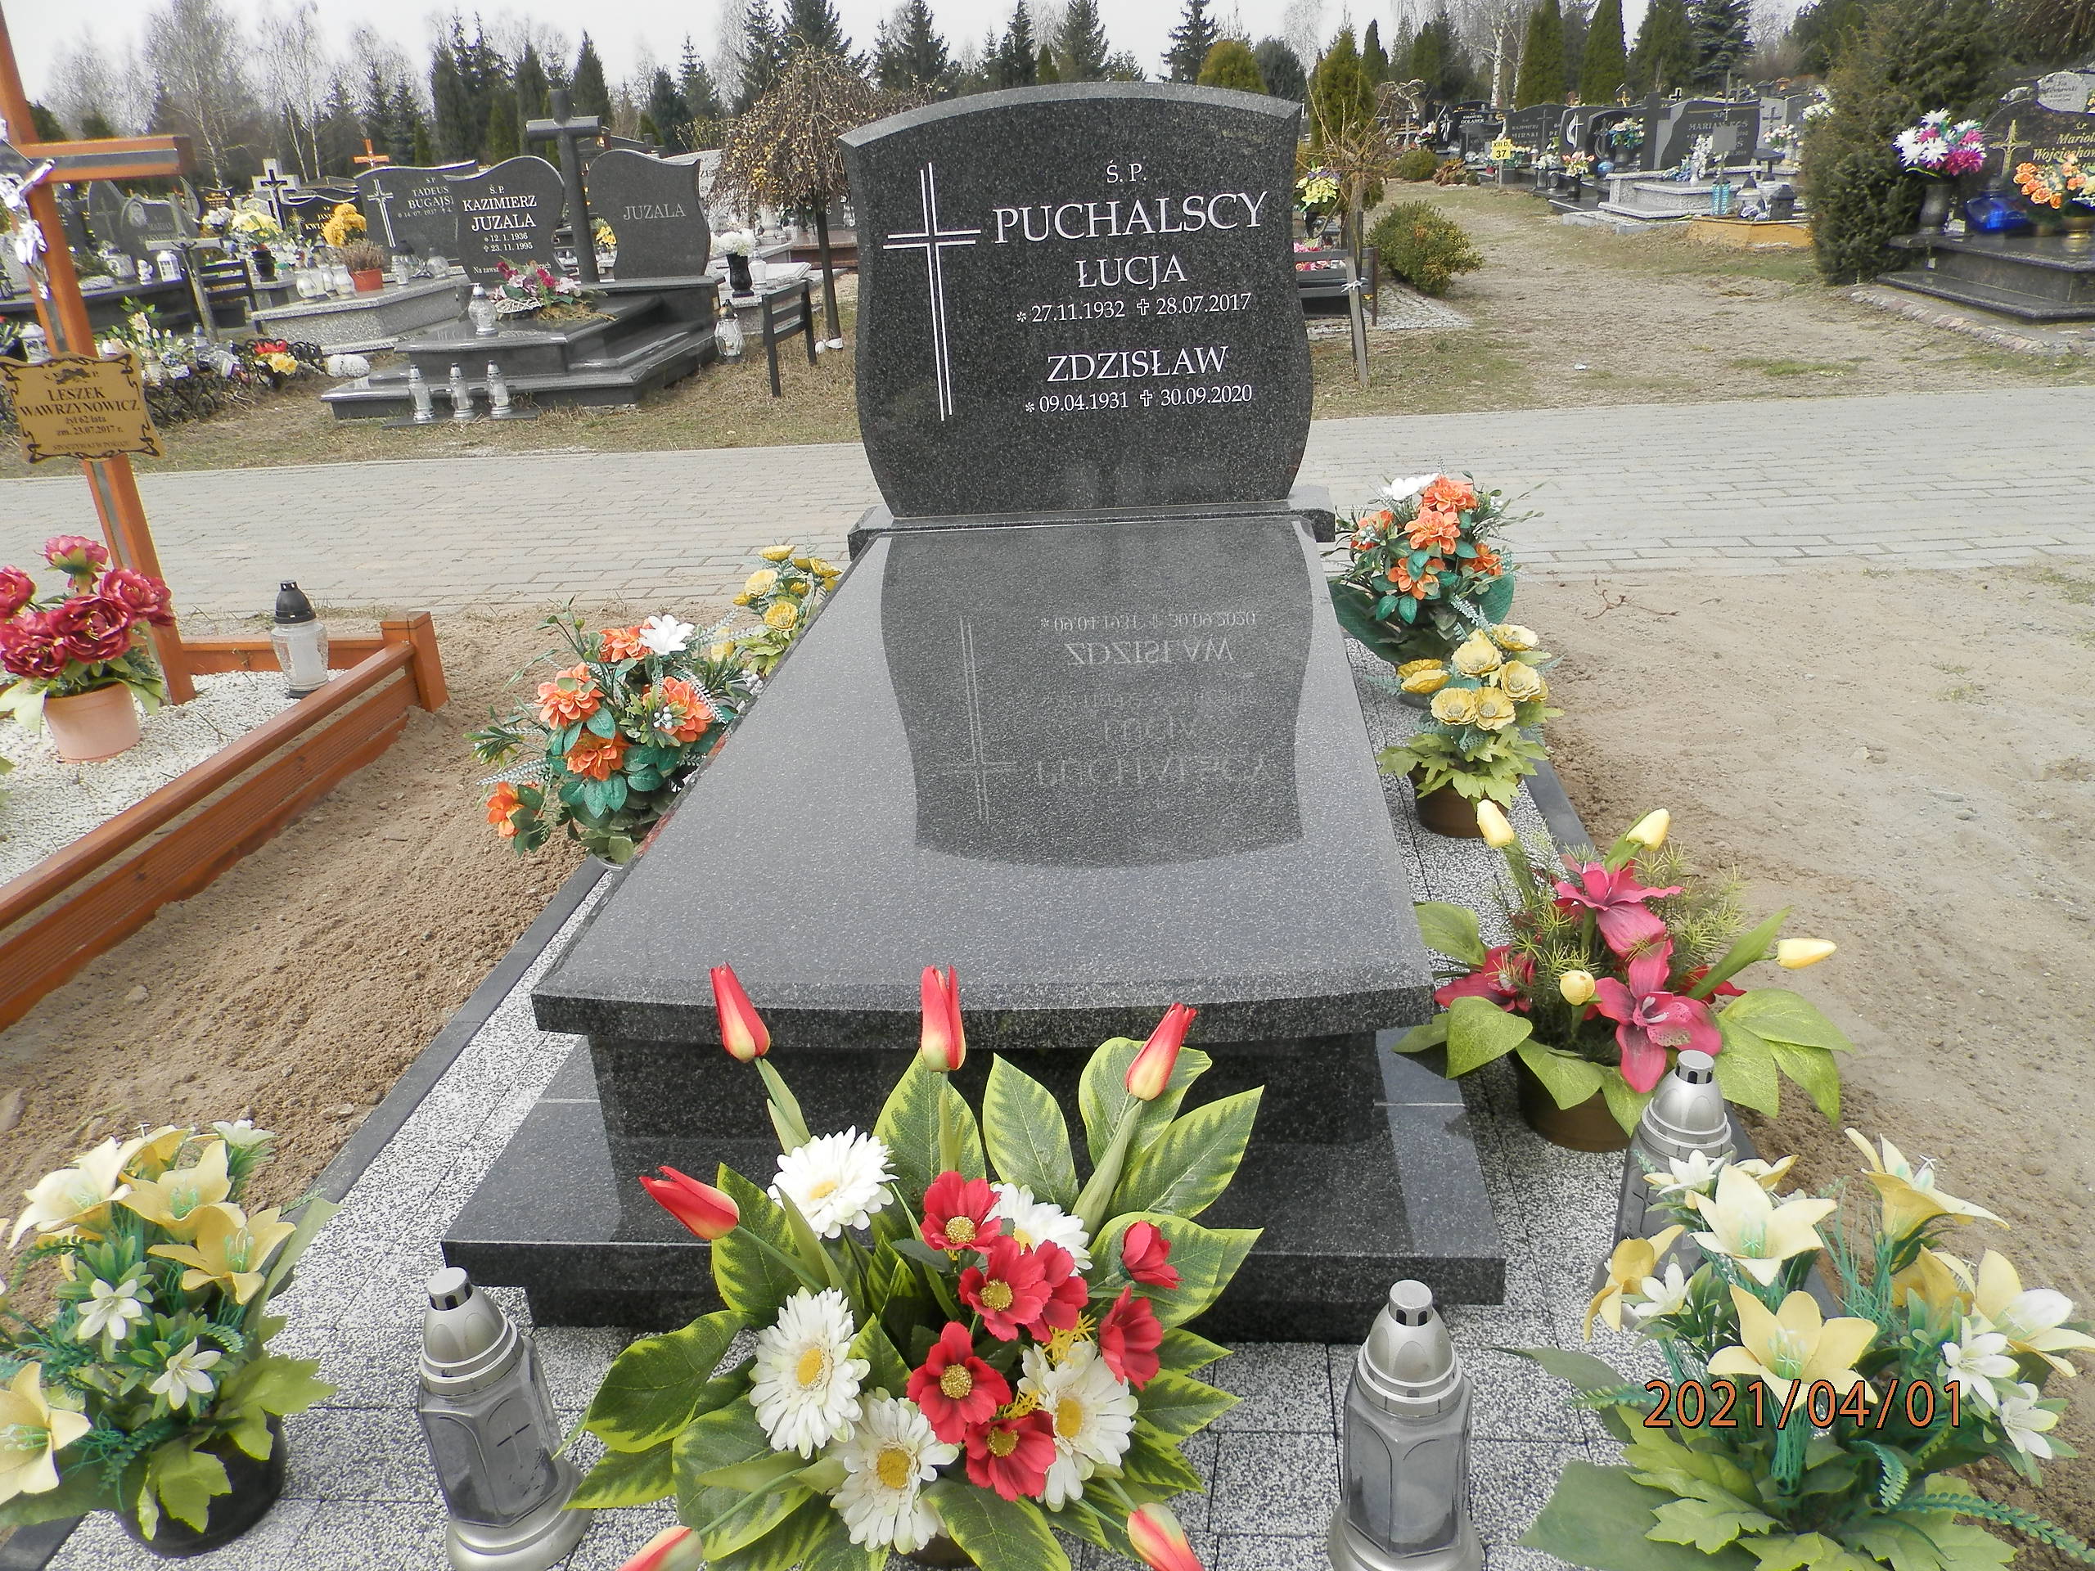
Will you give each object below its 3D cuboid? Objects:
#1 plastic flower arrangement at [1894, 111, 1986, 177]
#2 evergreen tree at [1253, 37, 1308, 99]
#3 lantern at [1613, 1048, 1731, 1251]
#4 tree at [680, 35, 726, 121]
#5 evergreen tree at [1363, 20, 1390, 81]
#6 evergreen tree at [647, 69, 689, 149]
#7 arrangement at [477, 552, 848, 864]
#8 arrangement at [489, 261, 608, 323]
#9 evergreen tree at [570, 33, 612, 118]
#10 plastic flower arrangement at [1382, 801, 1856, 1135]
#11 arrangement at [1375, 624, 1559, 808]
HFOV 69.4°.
[{"bbox_3d":[4.647,-3.326,7.874,0.460,0.360,0.400,-1,23,6],"label":"plastic flower arrangement"},{"bbox_3d":[3.831,-10.750,24.504,1.300,2.478,1.300,-1,23,6],"label":"evergreen tree"},{"bbox_3d":[0.587,0.361,1.406,0.135,0.258,0.135,16,30,38],"label":"lantern"},{"bbox_3d":[-10.848,-20.524,46.974,2.000,4.839,2.000,-1,23,6],"label":"tree"},{"bbox_3d":[8.893,-18.829,41.022,0.888,3.436,0.888,-1,23,7],"label":"evergreen tree"},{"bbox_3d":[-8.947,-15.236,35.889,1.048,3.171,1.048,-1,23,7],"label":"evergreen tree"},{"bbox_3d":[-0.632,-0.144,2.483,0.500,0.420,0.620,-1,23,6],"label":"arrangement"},{"bbox_3d":[-2.807,-2.779,8.521,0.620,0.310,0.420,-1,23,7],"label":"arrangement"},{"bbox_3d":[-10.580,-15.122,35.054,1.150,4.083,1.150,-1,23,6],"label":"evergreen tree"},{"bbox_3d":[0.605,0.224,1.626,0.420,0.340,0.370,-1,23,7],"label":"plastic flower arrangement"},{"bbox_3d":[0.662,-0.083,2.366,0.270,0.310,0.250,-1,23,7],"label":"arrangement"}]

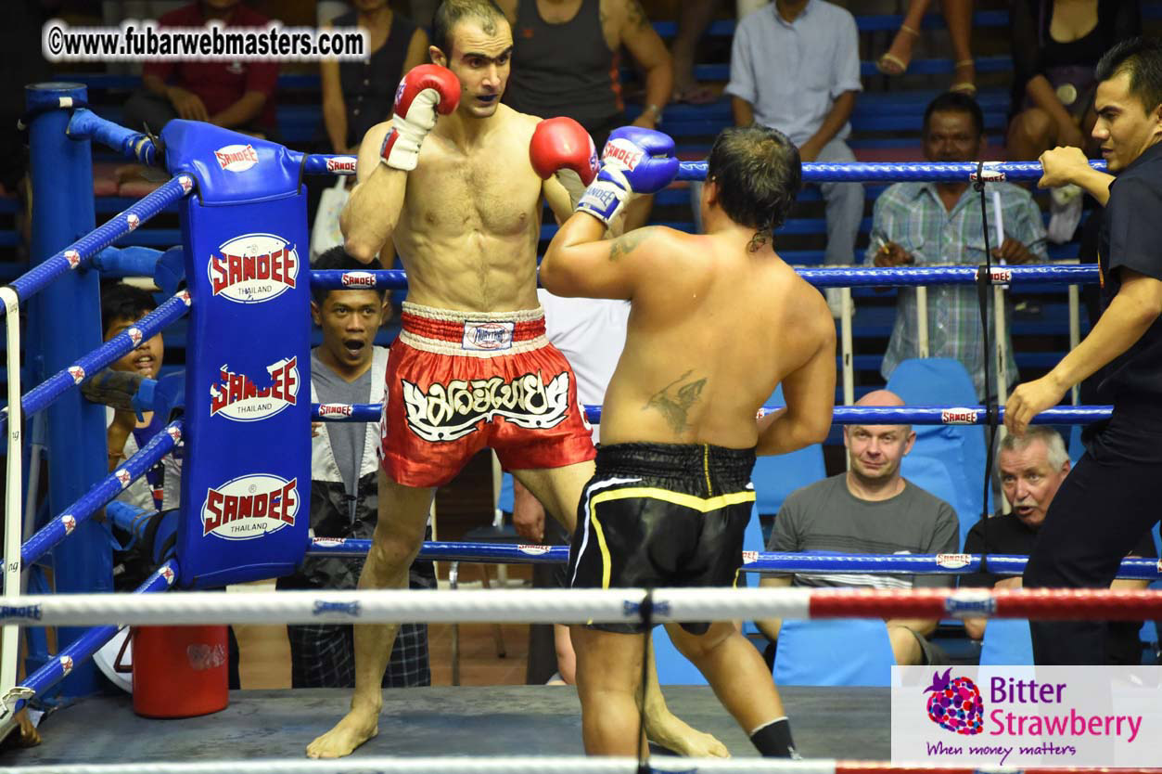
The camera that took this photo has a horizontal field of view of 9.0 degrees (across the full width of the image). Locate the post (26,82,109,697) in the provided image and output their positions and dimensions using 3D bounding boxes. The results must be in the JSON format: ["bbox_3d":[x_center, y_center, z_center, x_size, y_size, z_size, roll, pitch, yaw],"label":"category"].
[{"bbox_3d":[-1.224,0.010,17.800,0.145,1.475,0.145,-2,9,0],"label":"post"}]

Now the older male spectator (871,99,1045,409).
[{"bbox_3d":[1.094,-0.019,21.550,0.530,1.640,0.420,-1,9,2],"label":"older male spectator"}]

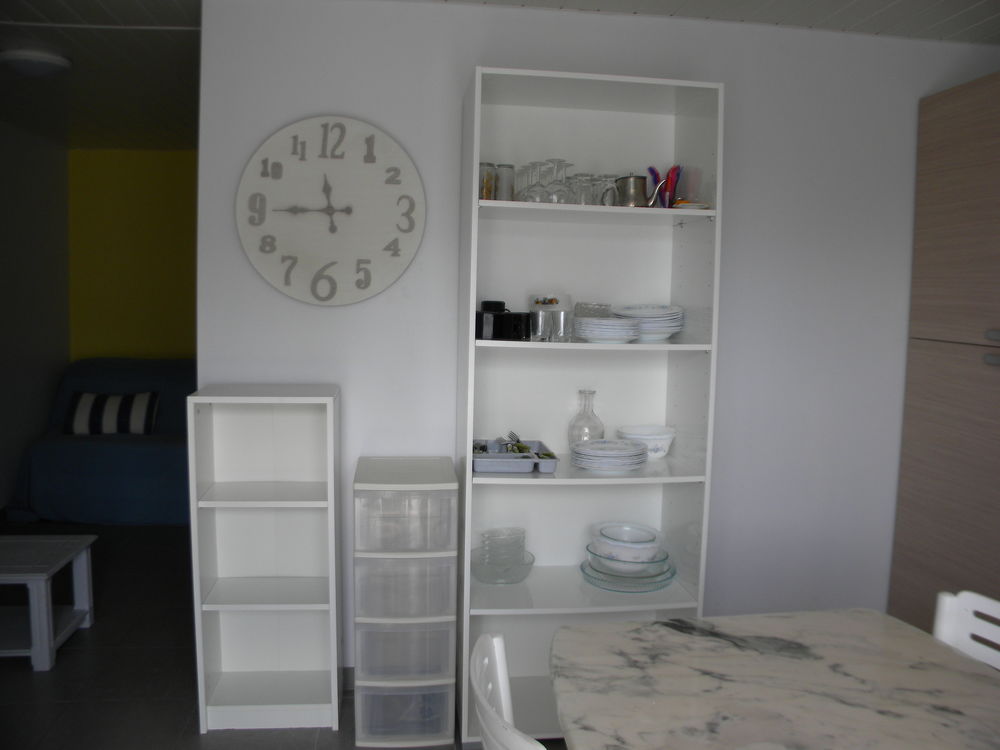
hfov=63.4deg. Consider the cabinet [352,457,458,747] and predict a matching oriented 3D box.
[{"bbox_3d":[-0.299,0.703,2.561,0.311,0.830,0.357,0,6,-7],"label":"cabinet"}]

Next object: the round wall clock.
[{"bbox_3d":[-0.538,-0.525,2.591,0.611,0.611,0.035,0,6,-7],"label":"round wall clock"}]

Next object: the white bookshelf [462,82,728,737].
[{"bbox_3d":[0.253,0.118,2.590,0.745,2.015,0.388,0,6,-7],"label":"white bookshelf"}]

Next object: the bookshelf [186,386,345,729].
[{"bbox_3d":[-0.724,0.574,2.565,0.426,1.066,0.267,0,6,-7],"label":"bookshelf"}]

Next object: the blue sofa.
[{"bbox_3d":[-1.927,0.355,5.049,1.763,0.927,0.977,0,6,-7],"label":"blue sofa"}]

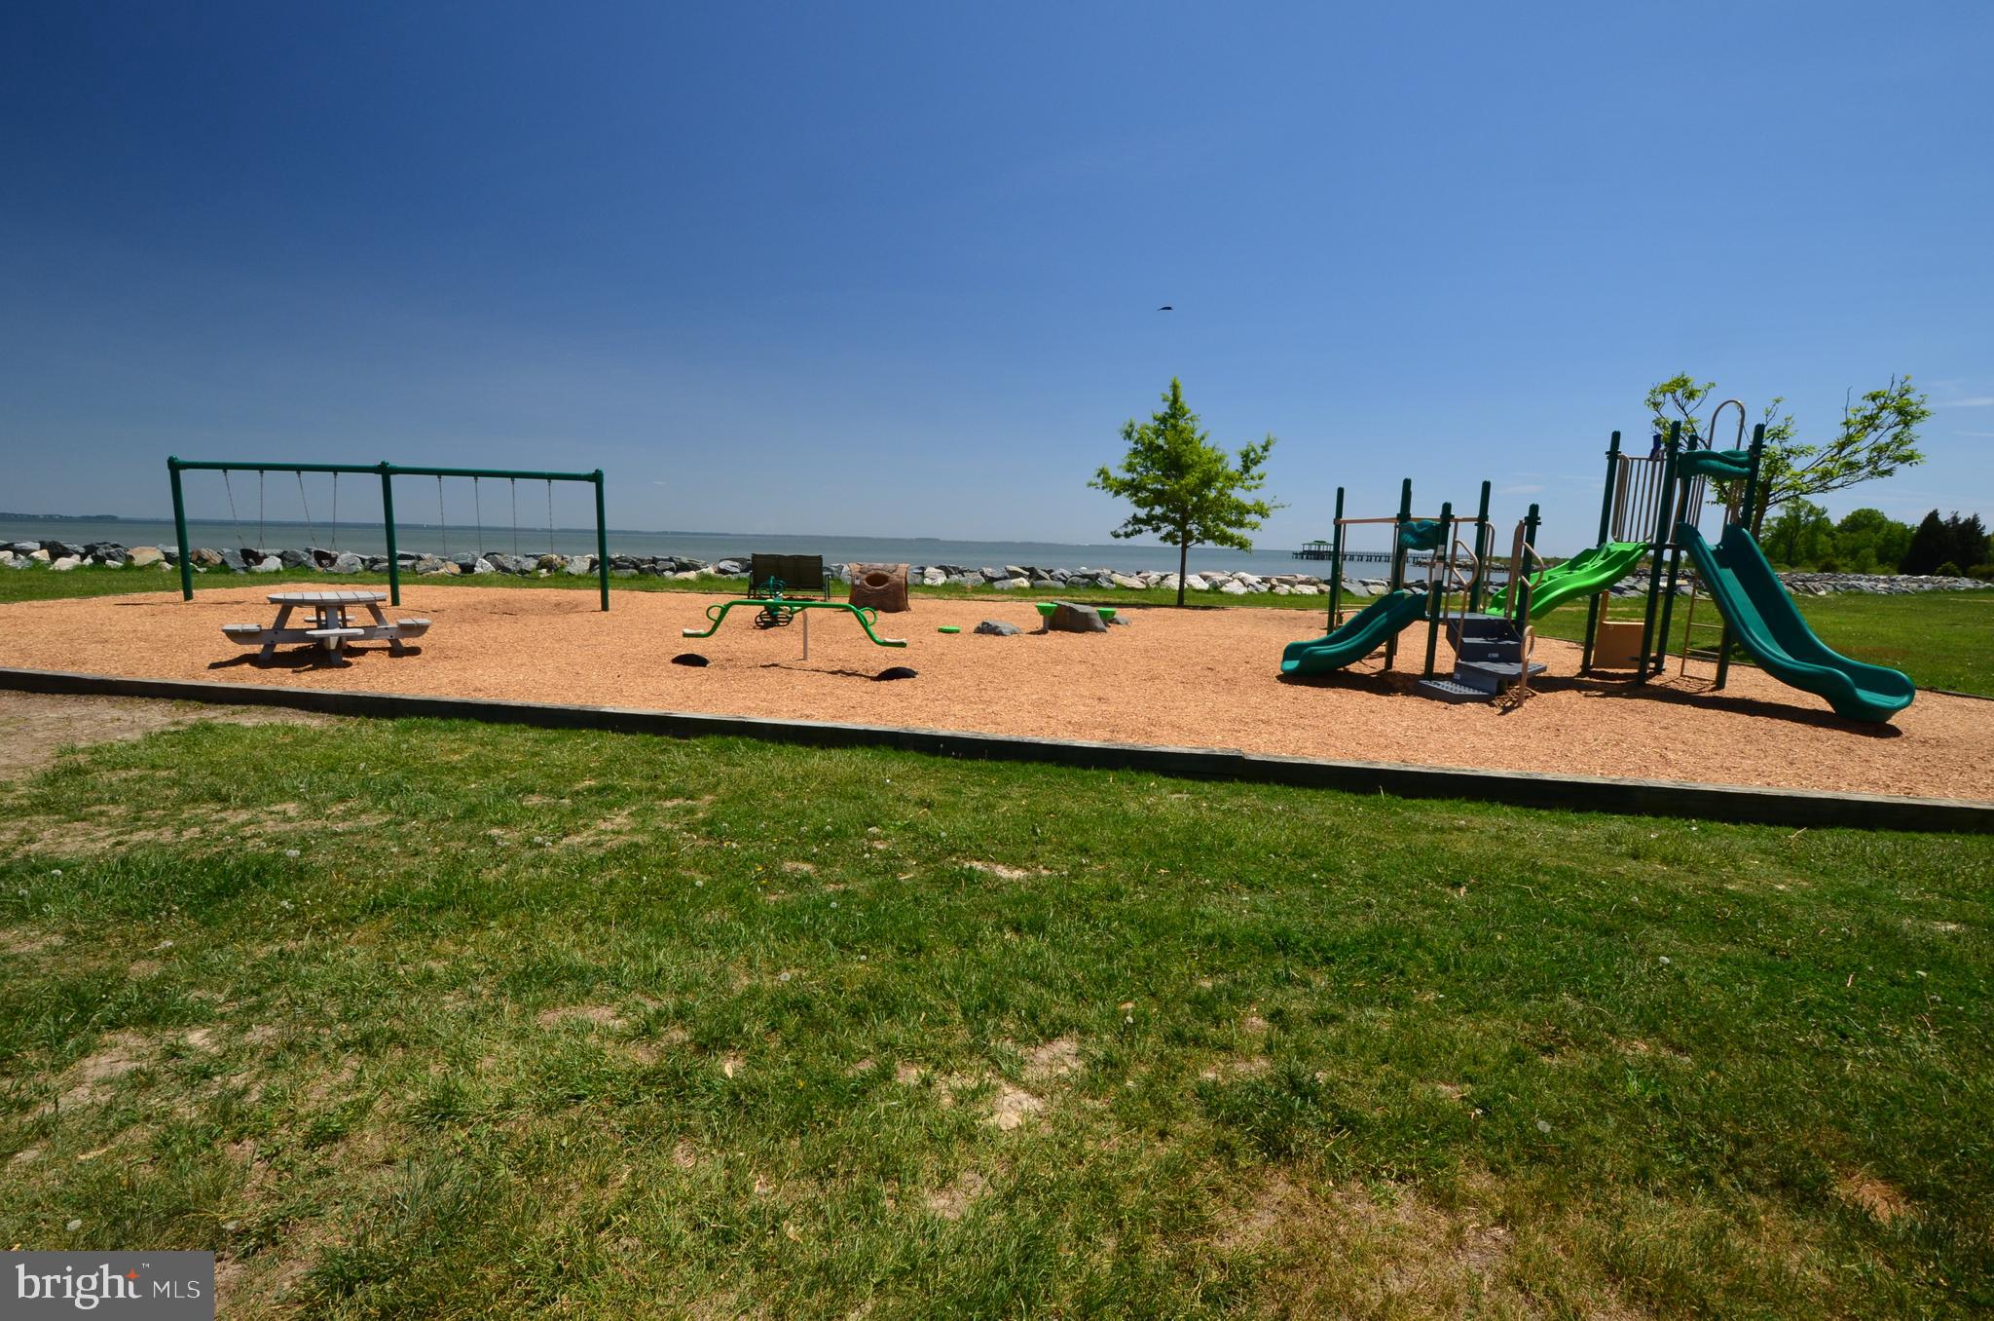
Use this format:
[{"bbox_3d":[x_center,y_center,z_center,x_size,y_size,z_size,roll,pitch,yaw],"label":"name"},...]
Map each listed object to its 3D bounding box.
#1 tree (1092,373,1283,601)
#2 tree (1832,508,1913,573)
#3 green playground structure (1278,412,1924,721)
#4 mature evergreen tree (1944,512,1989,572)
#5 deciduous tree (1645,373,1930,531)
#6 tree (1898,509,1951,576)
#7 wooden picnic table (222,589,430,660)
[{"bbox_3d":[4.676,-4.214,21.001,4.634,5.674,4.634,3,8,12],"label":"tree"},{"bbox_3d":[87.437,-11.703,82.878,5.591,7.143,5.591,-6,11,-43],"label":"tree"},{"bbox_3d":[6.213,-1.460,9.872,5.750,3.420,4.800,1,8,0],"label":"green playground structure"},{"bbox_3d":[96.824,-11.358,82.894,3.051,6.912,3.051,-6,11,-41],"label":"mature evergreen tree"},{"bbox_3d":[14.040,-2.727,15.119,3.738,4.836,3.738,9,11,42],"label":"deciduous tree"},{"bbox_3d":[92.660,-11.486,82.890,3.546,6.964,3.546,-6,11,-42],"label":"tree"},{"bbox_3d":[-7.823,-0.398,9.758,1.950,0.670,2.000,-5,10,-39],"label":"wooden picnic table"}]

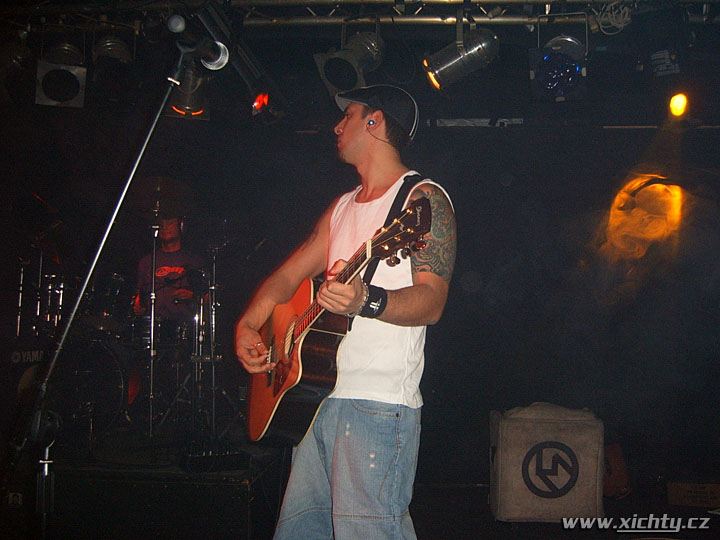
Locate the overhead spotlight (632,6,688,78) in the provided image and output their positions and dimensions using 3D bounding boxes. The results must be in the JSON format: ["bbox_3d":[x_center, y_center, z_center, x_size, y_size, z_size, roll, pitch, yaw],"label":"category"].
[{"bbox_3d":[1.583,-1.253,4.122,0.250,0.420,0.250,-2,-48,14],"label":"overhead spotlight"}]

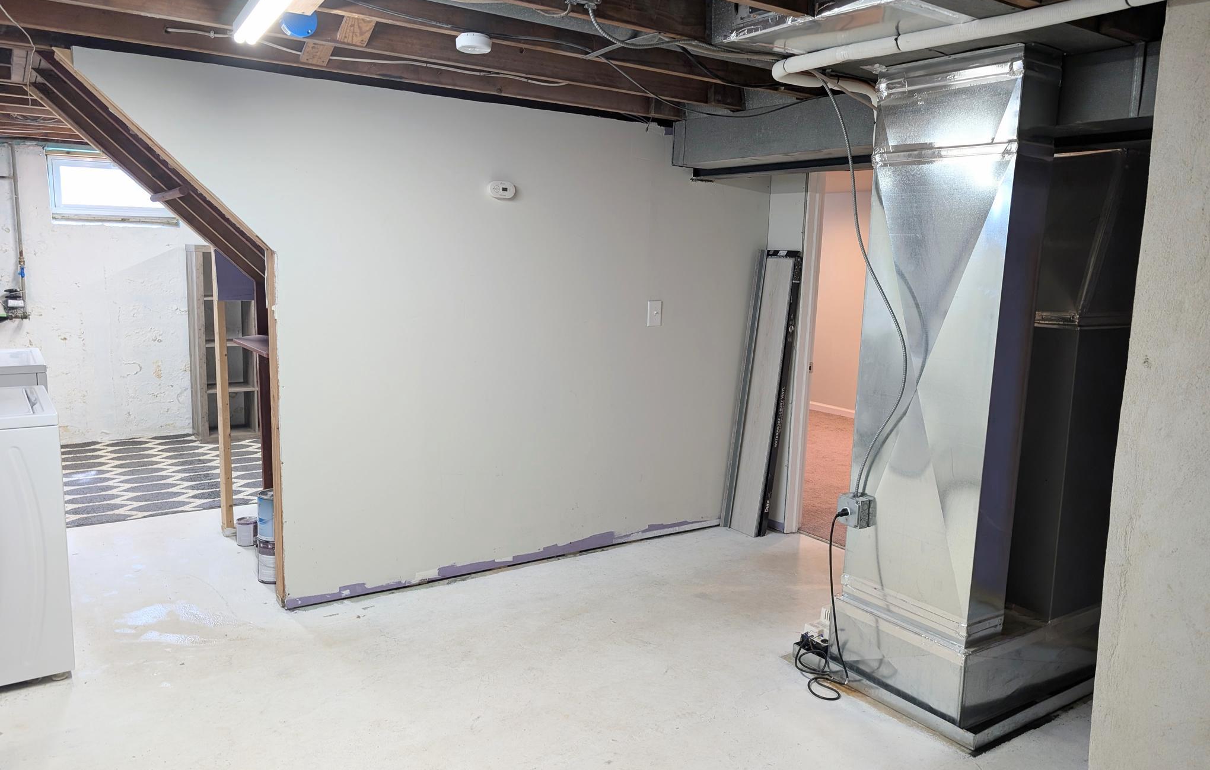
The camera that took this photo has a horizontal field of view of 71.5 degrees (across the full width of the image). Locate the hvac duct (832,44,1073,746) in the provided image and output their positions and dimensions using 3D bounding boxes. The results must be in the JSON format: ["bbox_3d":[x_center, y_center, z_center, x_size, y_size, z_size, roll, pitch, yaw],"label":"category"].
[{"bbox_3d":[1.109,0.034,2.788,0.277,2.124,0.544,-5,11,-36],"label":"hvac duct"}]

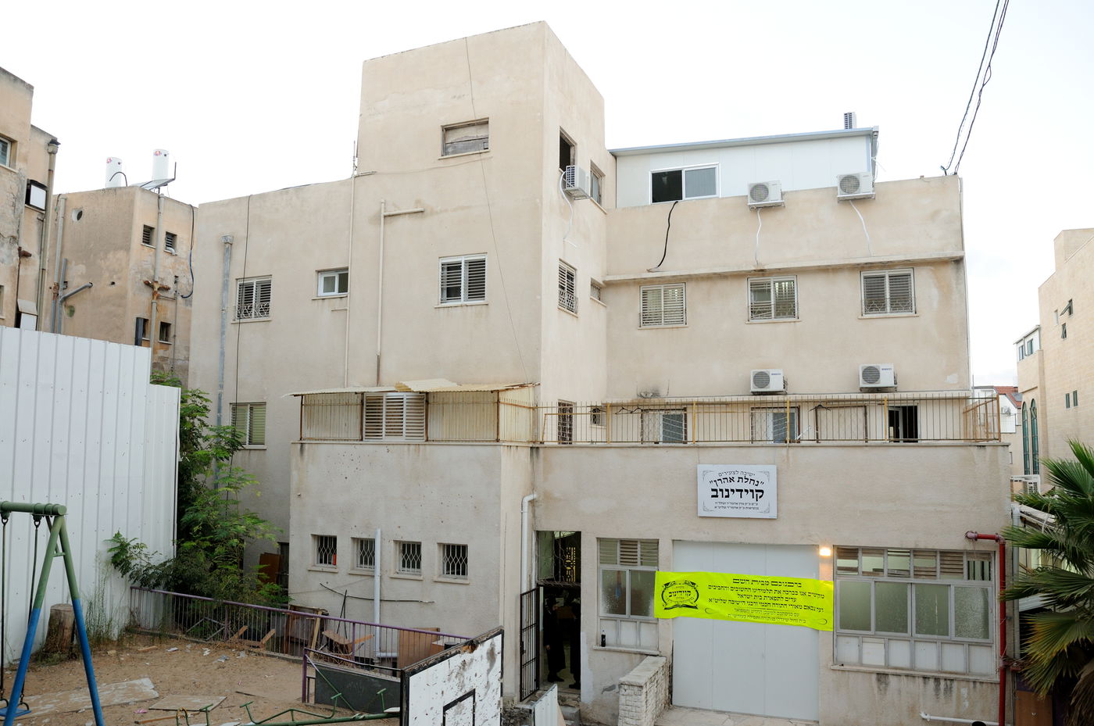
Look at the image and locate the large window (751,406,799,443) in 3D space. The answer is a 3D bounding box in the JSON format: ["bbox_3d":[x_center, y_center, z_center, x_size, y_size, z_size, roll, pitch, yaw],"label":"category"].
[{"bbox_3d":[5.547,1.596,18.386,1.153,1.094,0.120,-2,-6,22],"label":"large window"}]

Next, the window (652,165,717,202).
[{"bbox_3d":[3.915,-5.075,21.616,1.877,1.006,0.100,-2,-7,17],"label":"window"}]

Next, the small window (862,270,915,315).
[{"bbox_3d":[7.970,-1.644,17.742,1.185,1.079,0.120,-2,-6,22],"label":"small window"}]

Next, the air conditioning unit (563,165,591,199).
[{"bbox_3d":[0.709,-4.222,17.740,0.290,0.545,0.797,-2,-6,22],"label":"air conditioning unit"}]

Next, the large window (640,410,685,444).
[{"bbox_3d":[2.930,1.643,19.051,1.137,1.007,0.120,-2,-6,22],"label":"large window"}]

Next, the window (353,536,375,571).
[{"bbox_3d":[-3.618,3.850,15.250,0.623,0.661,0.150,-2,-6,22],"label":"window"}]

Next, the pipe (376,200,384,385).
[{"bbox_3d":[-3.962,-1.709,18.210,0.117,4.516,0.110,-2,-7,22],"label":"pipe"}]

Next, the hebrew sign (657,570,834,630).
[{"bbox_3d":[3.450,4.230,13.580,3.130,0.880,0.050,-2,-6,22],"label":"hebrew sign"}]

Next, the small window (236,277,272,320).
[{"bbox_3d":[-7.166,-1.570,18.570,1.165,1.055,0.120,-2,-6,22],"label":"small window"}]

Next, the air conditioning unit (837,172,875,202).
[{"bbox_3d":[7.746,-4.383,19.090,0.829,0.594,0.360,-2,-7,17],"label":"air conditioning unit"}]

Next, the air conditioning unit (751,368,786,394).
[{"bbox_3d":[5.242,0.425,17.966,0.780,0.560,0.300,-2,-6,22],"label":"air conditioning unit"}]

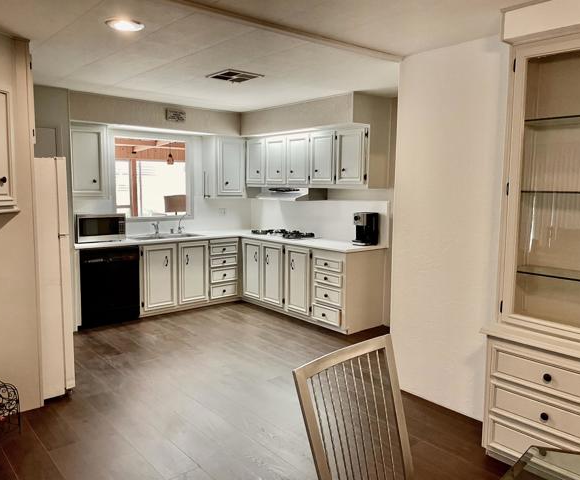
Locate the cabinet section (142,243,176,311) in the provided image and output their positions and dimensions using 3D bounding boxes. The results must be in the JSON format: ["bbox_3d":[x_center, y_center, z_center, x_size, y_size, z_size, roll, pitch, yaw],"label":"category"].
[{"bbox_3d":[-1.644,0.396,5.645,0.408,0.756,0.614,-5,9,-40],"label":"cabinet section"}]

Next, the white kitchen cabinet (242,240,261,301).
[{"bbox_3d":[-0.271,0.357,6.124,0.581,0.752,0.404,-5,8,-40],"label":"white kitchen cabinet"}]

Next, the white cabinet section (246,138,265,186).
[{"bbox_3d":[-0.306,-1.017,6.277,0.327,0.589,0.403,-5,9,-40],"label":"white cabinet section"}]

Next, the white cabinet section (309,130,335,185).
[{"bbox_3d":[0.489,-0.901,5.336,0.327,0.589,0.410,-5,9,-40],"label":"white cabinet section"}]

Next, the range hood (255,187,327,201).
[{"bbox_3d":[0.011,-0.561,5.768,0.480,0.137,0.757,-5,8,-40],"label":"range hood"}]

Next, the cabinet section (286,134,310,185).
[{"bbox_3d":[0.224,-0.939,5.650,0.327,0.589,0.415,-5,9,-40],"label":"cabinet section"}]

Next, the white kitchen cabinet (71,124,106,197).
[{"bbox_3d":[-2.225,-0.836,5.152,0.439,0.768,0.353,-5,8,-40],"label":"white kitchen cabinet"}]

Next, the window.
[{"bbox_3d":[-1.690,-0.748,5.871,0.914,0.934,0.081,-5,8,-40],"label":"window"}]

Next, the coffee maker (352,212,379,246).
[{"bbox_3d":[0.797,-0.111,5.064,0.177,0.338,0.212,7,9,44],"label":"coffee maker"}]

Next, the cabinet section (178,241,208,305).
[{"bbox_3d":[-1.322,0.369,5.914,0.407,0.756,0.614,-5,9,-40],"label":"cabinet section"}]

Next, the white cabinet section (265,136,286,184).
[{"bbox_3d":[-0.043,-0.978,5.966,0.327,0.589,0.417,-5,9,-40],"label":"white cabinet section"}]

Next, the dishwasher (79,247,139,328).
[{"bbox_3d":[-2.061,0.473,5.287,0.606,0.845,0.586,-5,8,-40],"label":"dishwasher"}]

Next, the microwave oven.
[{"bbox_3d":[-2.124,-0.142,5.320,0.510,0.288,0.353,-3,7,-31],"label":"microwave oven"}]

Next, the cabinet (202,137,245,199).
[{"bbox_3d":[-0.858,-0.951,6.290,0.429,0.773,0.353,-5,8,-40],"label":"cabinet"}]

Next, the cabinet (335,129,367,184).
[{"bbox_3d":[0.736,-0.850,4.978,0.348,0.586,0.455,-5,8,-40],"label":"cabinet"}]

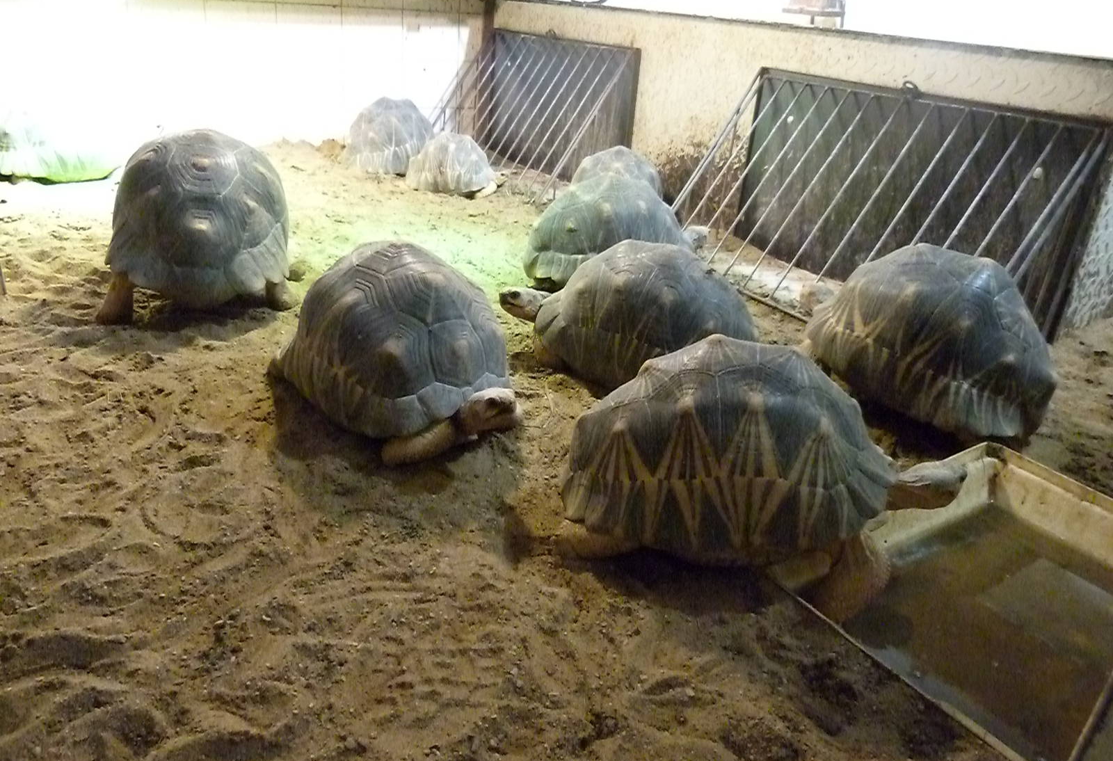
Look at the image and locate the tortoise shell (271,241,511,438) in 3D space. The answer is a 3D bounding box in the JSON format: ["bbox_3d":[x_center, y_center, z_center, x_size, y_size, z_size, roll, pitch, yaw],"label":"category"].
[{"bbox_3d":[-0.222,-0.078,1.075,0.363,0.200,0.275,25,33,36],"label":"tortoise shell"}]

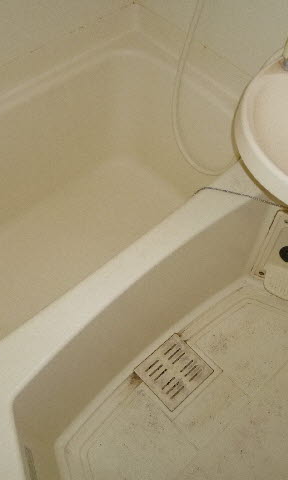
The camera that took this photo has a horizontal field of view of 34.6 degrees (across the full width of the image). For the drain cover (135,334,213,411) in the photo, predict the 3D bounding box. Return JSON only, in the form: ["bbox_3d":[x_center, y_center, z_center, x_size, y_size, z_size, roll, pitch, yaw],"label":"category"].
[{"bbox_3d":[0.086,0.373,1.306,0.160,0.010,0.151,-37,62,-22],"label":"drain cover"}]

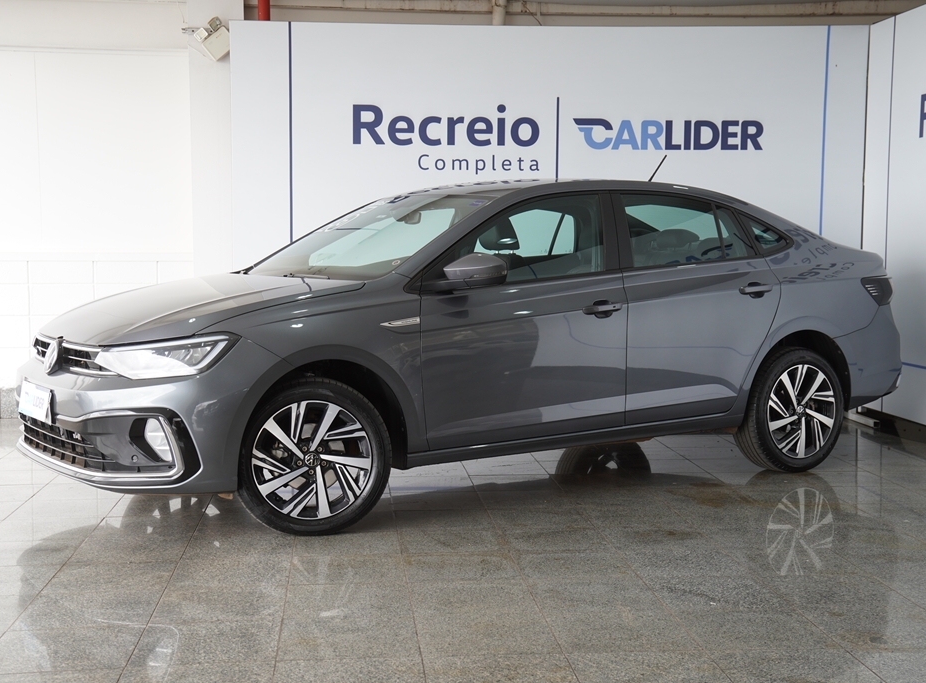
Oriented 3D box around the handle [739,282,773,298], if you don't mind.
[{"bbox_3d":[1.397,-0.240,6.080,0.210,0.065,0.050,-3,5,-33],"label":"handle"}]

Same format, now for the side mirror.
[{"bbox_3d":[0.020,-0.289,5.208,0.220,0.155,0.230,-3,5,-32],"label":"side mirror"}]

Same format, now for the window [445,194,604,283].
[{"bbox_3d":[0.270,-0.457,5.541,0.840,0.385,0.060,-3,-13,-32],"label":"window"}]

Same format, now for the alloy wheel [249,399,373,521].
[{"bbox_3d":[-0.584,0.450,5.011,0.462,0.462,0.180,0,4,-2],"label":"alloy wheel"}]

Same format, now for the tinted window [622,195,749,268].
[{"bbox_3d":[1.050,-0.516,6.029,0.715,0.359,0.040,-2,-18,-34],"label":"tinted window"}]

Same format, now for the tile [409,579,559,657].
[{"bbox_3d":[0.048,0.847,3.963,0.401,0.014,0.828,0,4,-5],"label":"tile"}]

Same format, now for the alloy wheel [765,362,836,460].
[{"bbox_3d":[1.630,0.338,6.408,0.462,0.462,0.180,-3,5,-32],"label":"alloy wheel"}]

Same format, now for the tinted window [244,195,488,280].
[{"bbox_3d":[-0.469,-0.487,5.909,0.820,0.080,1.340,-34,21,-26],"label":"tinted window"}]

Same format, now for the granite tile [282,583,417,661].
[{"bbox_3d":[-0.348,0.851,3.909,0.397,0.014,0.794,0,4,-5],"label":"granite tile"}]

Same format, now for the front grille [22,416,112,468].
[{"bbox_3d":[-1.678,0.385,5.204,0.170,0.165,1.050,-3,5,-33],"label":"front grille"}]

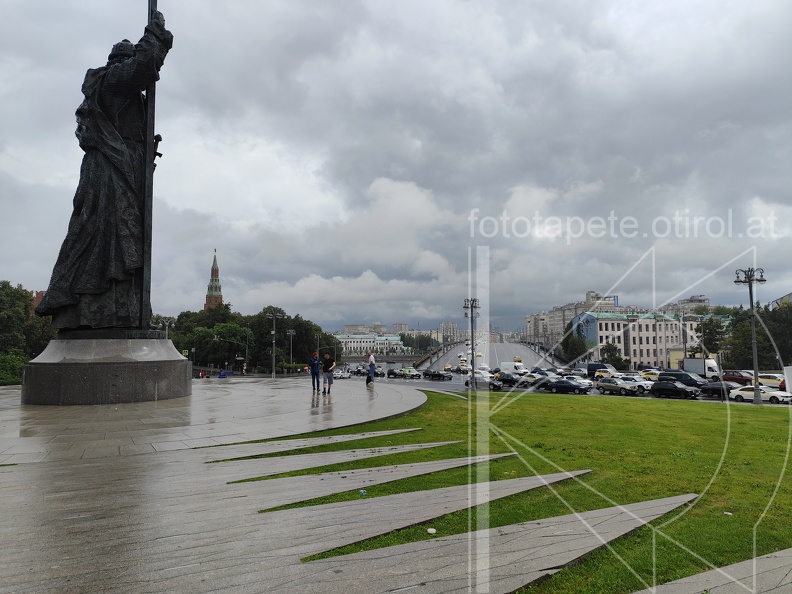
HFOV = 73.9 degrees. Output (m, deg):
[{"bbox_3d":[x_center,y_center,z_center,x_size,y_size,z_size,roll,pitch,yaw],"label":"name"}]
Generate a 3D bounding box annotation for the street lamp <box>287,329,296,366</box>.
[{"bbox_3d":[-22.726,11.527,114.436,2.000,8.900,1.500,0,-5,0],"label":"street lamp"}]

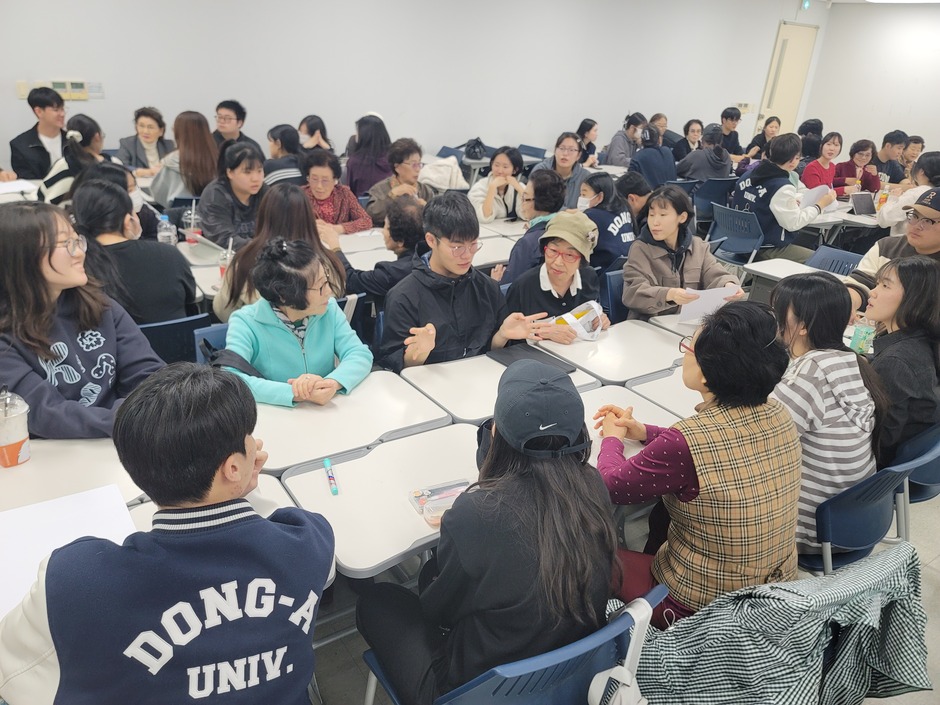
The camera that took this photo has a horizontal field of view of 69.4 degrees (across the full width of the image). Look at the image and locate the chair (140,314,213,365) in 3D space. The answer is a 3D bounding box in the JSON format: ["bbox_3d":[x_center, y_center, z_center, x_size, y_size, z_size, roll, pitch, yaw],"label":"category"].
[{"bbox_3d":[-1.293,0.180,2.641,0.520,0.800,0.550,-11,28,-32],"label":"chair"}]

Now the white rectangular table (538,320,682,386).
[{"bbox_3d":[0.577,0.305,2.781,0.620,0.720,0.420,-11,28,-32],"label":"white rectangular table"}]

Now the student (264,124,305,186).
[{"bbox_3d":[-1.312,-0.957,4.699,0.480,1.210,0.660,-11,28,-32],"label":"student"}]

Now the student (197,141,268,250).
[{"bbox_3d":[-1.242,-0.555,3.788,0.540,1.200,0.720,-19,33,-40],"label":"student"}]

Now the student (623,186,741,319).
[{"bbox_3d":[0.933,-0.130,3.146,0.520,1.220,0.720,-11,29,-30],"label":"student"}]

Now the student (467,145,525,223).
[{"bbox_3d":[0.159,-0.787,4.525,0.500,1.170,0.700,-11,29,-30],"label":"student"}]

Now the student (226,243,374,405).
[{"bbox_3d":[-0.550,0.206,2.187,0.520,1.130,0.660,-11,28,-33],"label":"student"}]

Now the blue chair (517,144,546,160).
[{"bbox_3d":[0.435,-1.581,6.882,0.560,0.840,0.540,-11,28,-33],"label":"blue chair"}]

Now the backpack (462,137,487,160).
[{"bbox_3d":[0.066,-1.962,6.456,0.250,0.240,0.180,-11,29,-30],"label":"backpack"}]

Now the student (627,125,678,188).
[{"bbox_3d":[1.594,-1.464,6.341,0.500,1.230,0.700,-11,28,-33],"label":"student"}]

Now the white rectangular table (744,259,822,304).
[{"bbox_3d":[1.865,-0.086,3.886,0.430,0.720,0.610,-11,28,-32],"label":"white rectangular table"}]

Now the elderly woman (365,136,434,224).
[{"bbox_3d":[-0.320,-0.721,4.337,0.660,1.210,0.500,20,28,32],"label":"elderly woman"}]

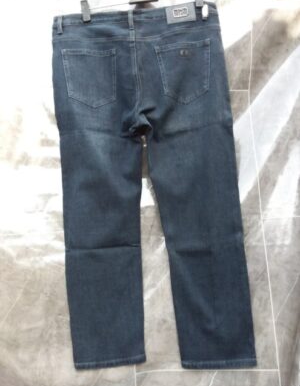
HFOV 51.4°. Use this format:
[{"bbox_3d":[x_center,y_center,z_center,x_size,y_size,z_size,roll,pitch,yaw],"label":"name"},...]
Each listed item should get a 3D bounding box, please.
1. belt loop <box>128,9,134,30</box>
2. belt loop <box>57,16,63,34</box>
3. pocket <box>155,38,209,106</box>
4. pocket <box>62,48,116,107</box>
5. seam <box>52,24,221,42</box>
[{"bbox_3d":[-0.055,-0.516,0.930,0.015,0.058,0.012,-4,0,4],"label":"belt loop"},{"bbox_3d":[-0.272,-0.506,0.940,0.016,0.052,0.012,-4,0,10],"label":"belt loop"},{"bbox_3d":[0.097,-0.356,0.915,0.163,0.179,0.015,-5,0,4],"label":"pocket"},{"bbox_3d":[-0.183,-0.343,0.935,0.162,0.176,0.015,-3,0,4],"label":"pocket"},{"bbox_3d":[-0.040,-0.475,0.930,0.500,0.036,0.025,-5,0,4],"label":"seam"}]

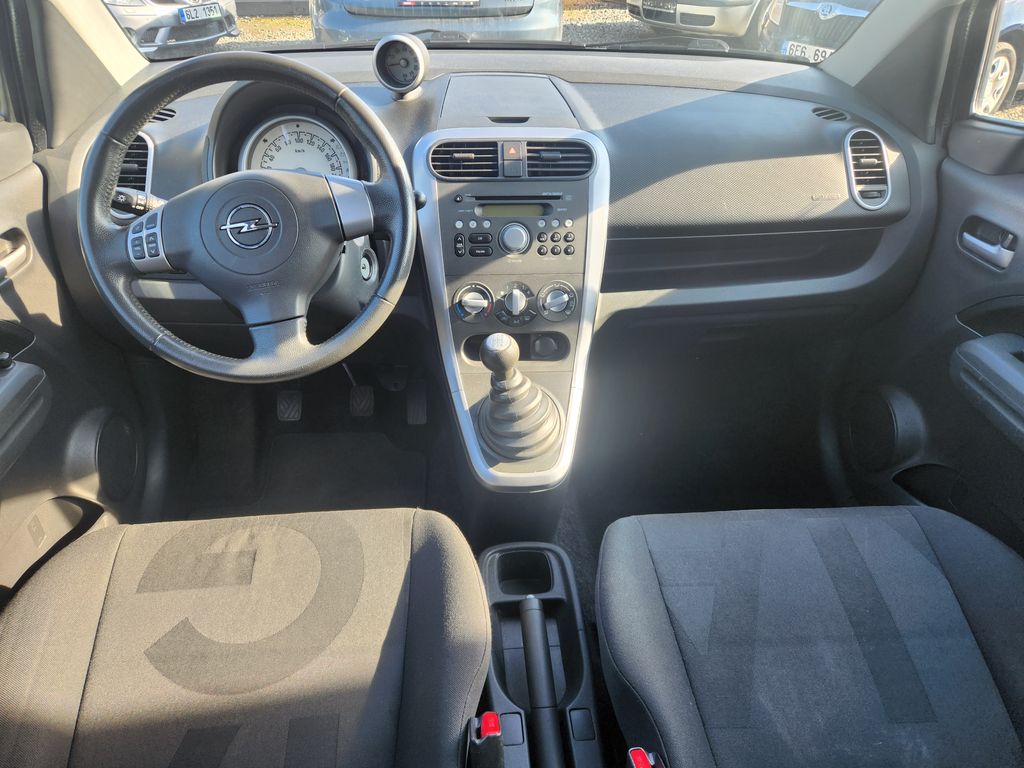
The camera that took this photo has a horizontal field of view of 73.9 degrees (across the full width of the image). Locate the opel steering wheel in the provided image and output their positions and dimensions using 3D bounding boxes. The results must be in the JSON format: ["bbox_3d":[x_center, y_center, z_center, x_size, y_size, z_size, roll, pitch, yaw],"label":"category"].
[{"bbox_3d":[-0.300,-0.189,0.801,0.370,0.370,0.100,-11,10,-4],"label":"opel steering wheel"}]

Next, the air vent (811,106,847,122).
[{"bbox_3d":[0.506,-0.430,1.085,0.054,0.032,0.020,-1,-11,-4],"label":"air vent"}]

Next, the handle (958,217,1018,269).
[{"bbox_3d":[0.679,-0.199,0.970,0.032,0.052,0.105,-1,26,-4],"label":"handle"}]

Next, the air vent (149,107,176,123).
[{"bbox_3d":[-0.534,-0.407,1.030,0.054,0.032,0.020,-1,-11,-4],"label":"air vent"}]

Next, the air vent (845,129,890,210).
[{"bbox_3d":[0.539,-0.325,1.030,0.062,0.124,0.035,-7,13,1],"label":"air vent"}]

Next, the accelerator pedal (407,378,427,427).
[{"bbox_3d":[-0.197,0.040,1.410,0.042,0.092,0.030,-1,-6,-4],"label":"accelerator pedal"}]

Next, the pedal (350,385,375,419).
[{"bbox_3d":[-0.303,0.035,1.380,0.050,0.066,0.030,-1,-1,-4],"label":"pedal"}]

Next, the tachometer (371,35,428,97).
[{"bbox_3d":[-0.173,-0.495,1.055,0.080,0.090,0.055,9,28,11],"label":"tachometer"}]

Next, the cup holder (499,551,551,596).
[{"bbox_3d":[0.018,0.284,0.952,0.077,0.062,0.077,-1,34,-4],"label":"cup holder"}]

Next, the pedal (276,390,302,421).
[{"bbox_3d":[-0.448,0.045,1.370,0.050,0.064,0.030,-1,-1,-4],"label":"pedal"}]

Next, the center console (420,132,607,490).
[{"bbox_3d":[0.010,-0.114,0.899,0.275,0.385,0.350,-1,34,-4],"label":"center console"}]

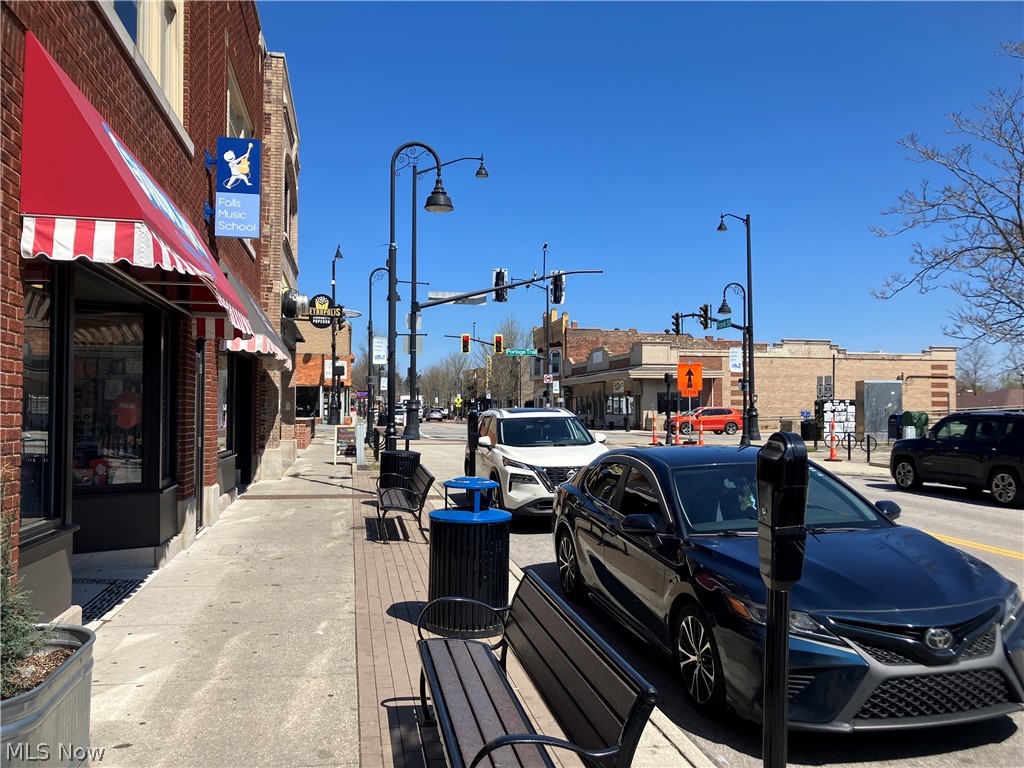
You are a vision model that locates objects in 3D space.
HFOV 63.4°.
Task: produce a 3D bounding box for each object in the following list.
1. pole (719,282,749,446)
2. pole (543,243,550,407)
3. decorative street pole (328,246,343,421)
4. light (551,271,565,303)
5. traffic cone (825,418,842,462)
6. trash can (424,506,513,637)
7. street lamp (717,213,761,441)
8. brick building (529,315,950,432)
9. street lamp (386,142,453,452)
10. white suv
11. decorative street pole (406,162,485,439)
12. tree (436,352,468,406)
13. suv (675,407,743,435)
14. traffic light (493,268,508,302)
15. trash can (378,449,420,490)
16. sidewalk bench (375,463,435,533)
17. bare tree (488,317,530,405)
[{"bbox_3d":[8.228,-0.697,30.596,1.220,6.080,0.500,1,-2,-11],"label":"pole"},{"bbox_3d":[2.563,-3.145,61.220,0.600,13.000,0.600,0,-2,-11],"label":"pole"},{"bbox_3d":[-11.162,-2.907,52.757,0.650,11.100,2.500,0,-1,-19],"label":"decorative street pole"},{"bbox_3d":[1.799,-3.763,32.400,0.570,1.300,0.400,0,-1,3],"label":"light"},{"bbox_3d":[8.897,1.546,22.910,0.430,1.170,0.430,0,-1,-11],"label":"traffic cone"},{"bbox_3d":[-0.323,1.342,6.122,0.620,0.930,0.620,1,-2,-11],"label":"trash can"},{"bbox_3d":[11.078,-2.861,39.974,0.600,11.000,2.900,0,-1,-11],"label":"street lamp"},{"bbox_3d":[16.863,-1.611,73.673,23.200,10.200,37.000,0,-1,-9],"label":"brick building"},{"bbox_3d":[-1.622,-1.103,14.262,1.220,6.080,0.500,1,-2,-11],"label":"street lamp"},{"bbox_3d":[0.430,1.193,13.565,1.890,1.690,4.650,0,-1,-11],"label":"white suv"},{"bbox_3d":[-2.492,-3.271,31.685,3.120,10.800,0.600,1,-2,-11],"label":"decorative street pole"},{"bbox_3d":[-8.764,-0.368,122.000,4.800,9.200,4.800,0,-1,0],"label":"tree"},{"bbox_3d":[11.250,2.139,48.515,4.680,1.680,1.860,0,-1,-12],"label":"suv"},{"bbox_3d":[-0.433,-3.798,32.000,0.570,1.300,0.400,0,-1,0],"label":"traffic light"},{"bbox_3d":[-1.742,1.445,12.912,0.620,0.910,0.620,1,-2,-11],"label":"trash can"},{"bbox_3d":[-1.375,1.457,10.450,0.640,0.790,1.800,1,-2,-11],"label":"sidewalk bench"},{"bbox_3d":[-0.281,-1.771,93.105,4.900,12.000,4.900,0,-1,0],"label":"bare tree"}]

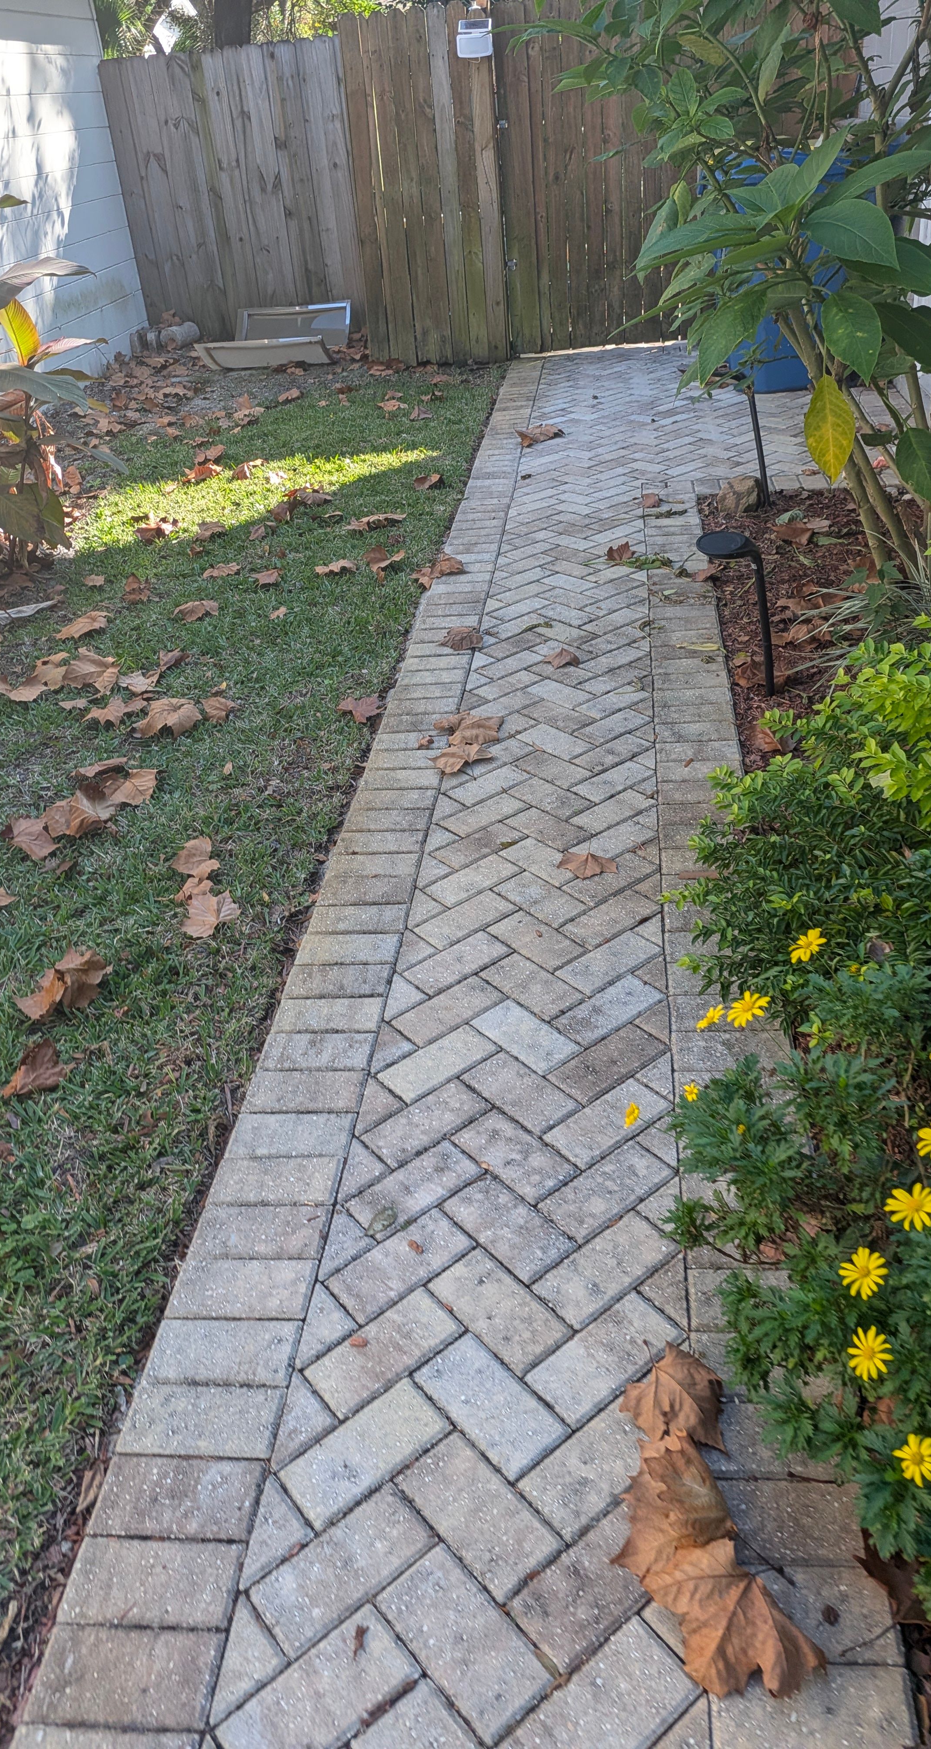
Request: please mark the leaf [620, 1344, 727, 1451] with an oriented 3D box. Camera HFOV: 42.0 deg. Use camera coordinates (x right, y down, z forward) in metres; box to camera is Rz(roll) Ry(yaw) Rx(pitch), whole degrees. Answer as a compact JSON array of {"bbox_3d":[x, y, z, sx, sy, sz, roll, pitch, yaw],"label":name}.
[{"bbox_3d":[0.263,0.654,1.511,0.118,0.040,0.138,-19,35,-19],"label":"leaf"}]

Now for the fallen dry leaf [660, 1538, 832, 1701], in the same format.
[{"bbox_3d":[0.285,0.791,1.295,0.150,0.040,0.140,15,38,29],"label":"fallen dry leaf"}]

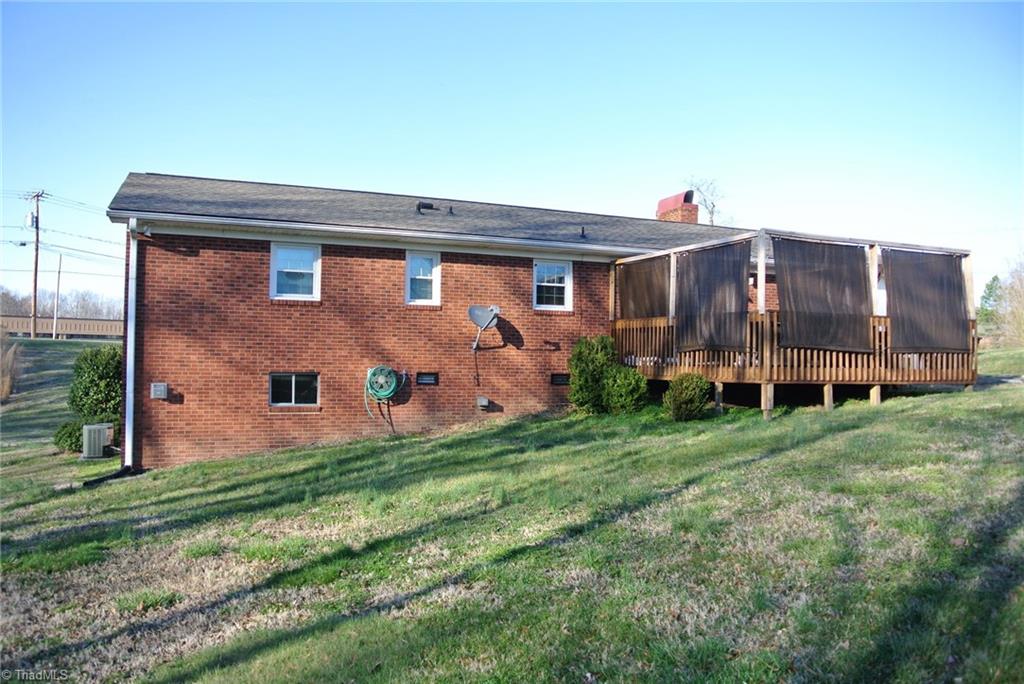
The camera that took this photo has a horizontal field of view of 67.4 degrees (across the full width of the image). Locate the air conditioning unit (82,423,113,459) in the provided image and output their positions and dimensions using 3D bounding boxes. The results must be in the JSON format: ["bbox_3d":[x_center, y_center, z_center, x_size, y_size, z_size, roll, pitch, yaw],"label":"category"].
[{"bbox_3d":[-8.045,1.936,14.950,0.500,0.670,0.520,1,-2,-22],"label":"air conditioning unit"}]

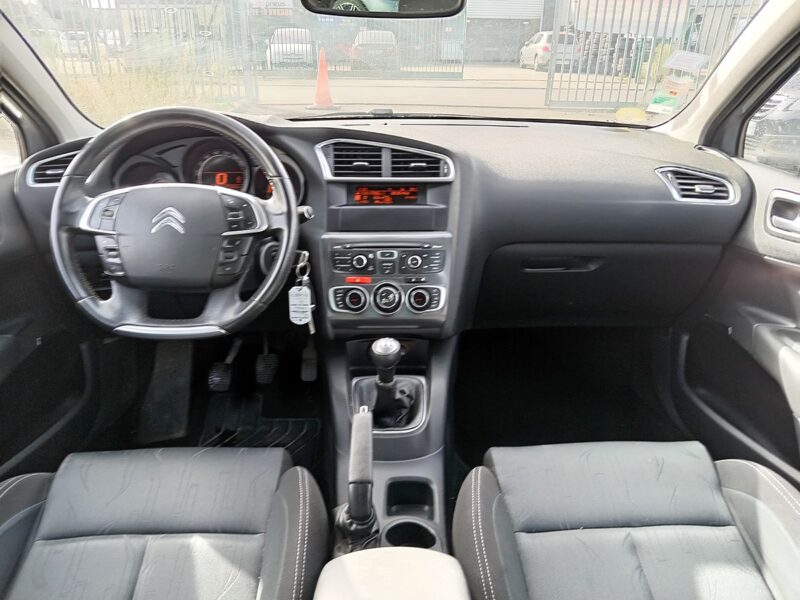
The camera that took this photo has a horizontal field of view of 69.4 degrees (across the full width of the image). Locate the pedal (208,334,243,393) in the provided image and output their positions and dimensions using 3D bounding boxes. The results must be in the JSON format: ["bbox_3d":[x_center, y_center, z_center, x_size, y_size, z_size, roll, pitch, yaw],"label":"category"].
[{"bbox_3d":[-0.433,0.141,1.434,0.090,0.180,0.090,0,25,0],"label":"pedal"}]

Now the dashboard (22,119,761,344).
[{"bbox_3d":[-0.030,-0.190,1.225,1.450,0.430,0.530,0,25,0],"label":"dashboard"}]

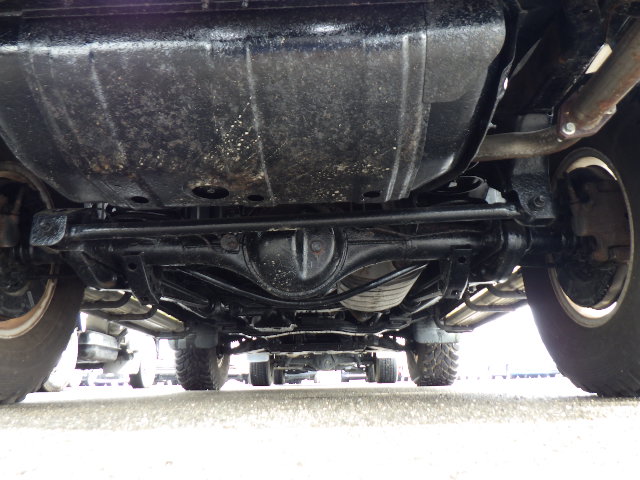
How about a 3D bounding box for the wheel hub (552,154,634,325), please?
[{"bbox_3d":[0.736,-0.009,1.273,0.175,0.437,0.437,-1,-15,1],"label":"wheel hub"}]

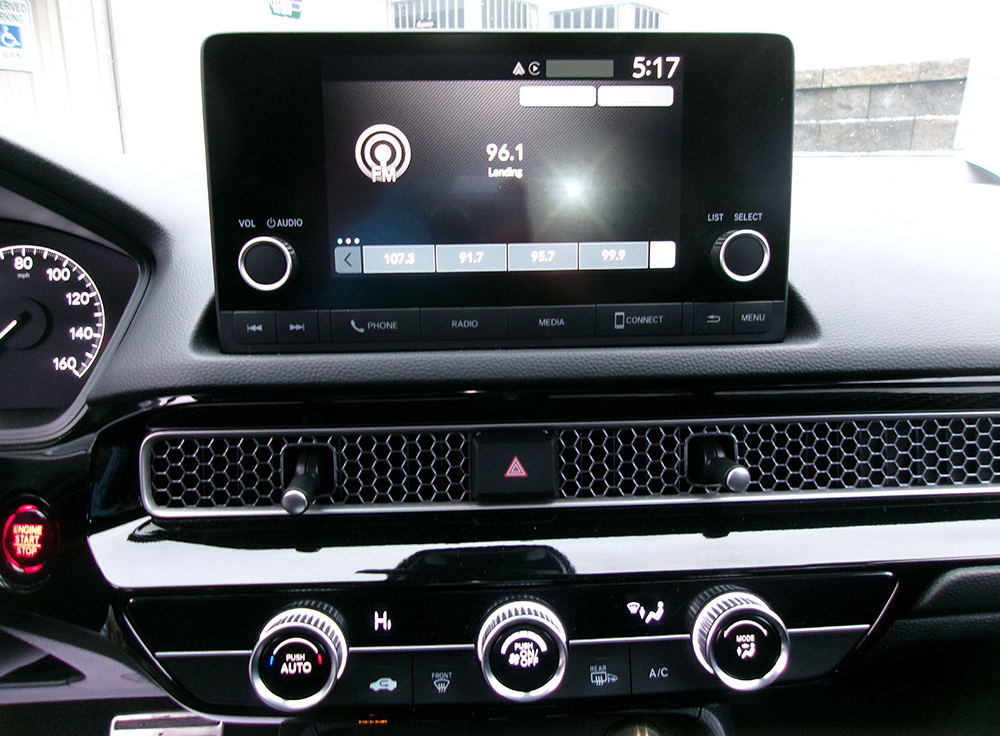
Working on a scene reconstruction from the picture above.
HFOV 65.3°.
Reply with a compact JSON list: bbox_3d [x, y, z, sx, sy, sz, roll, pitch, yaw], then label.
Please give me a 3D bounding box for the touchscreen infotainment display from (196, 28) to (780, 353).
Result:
[{"bbox_3d":[0.002,-0.076,0.345,0.251,0.134,0.038,-1,7,-3],"label":"touchscreen infotainment display"}]

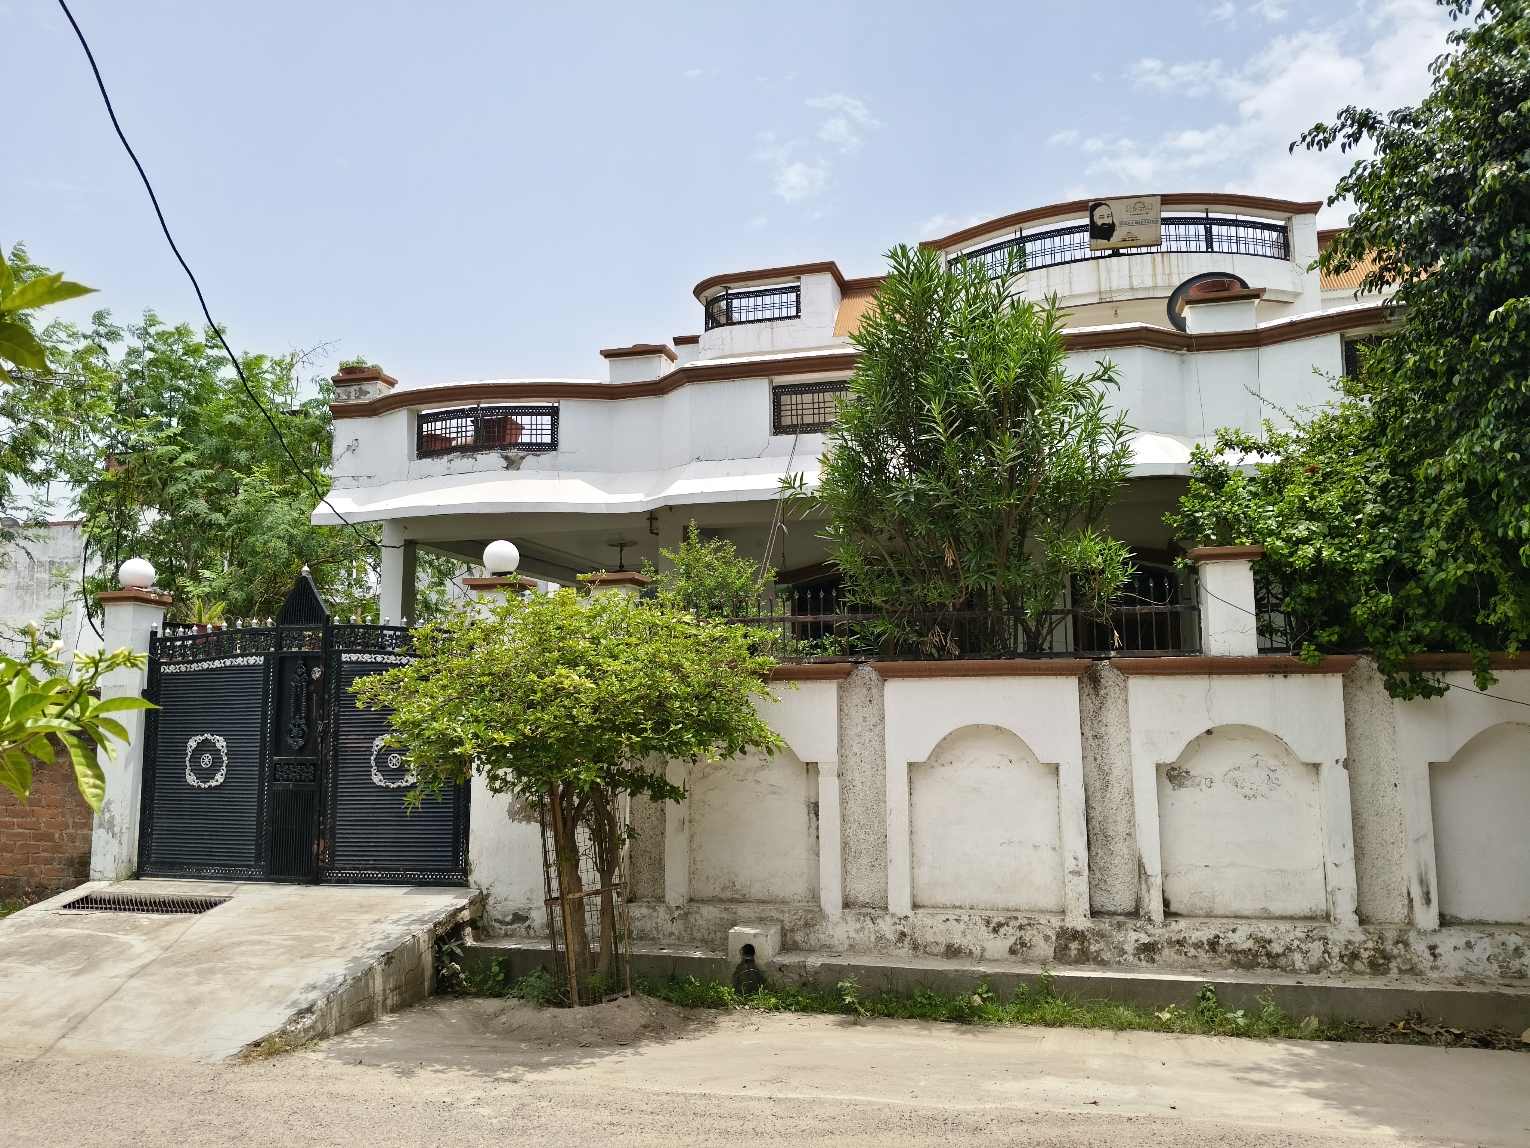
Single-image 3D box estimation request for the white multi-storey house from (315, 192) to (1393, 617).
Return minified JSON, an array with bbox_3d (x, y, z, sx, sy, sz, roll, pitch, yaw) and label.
[{"bbox_3d":[1.642,-0.862,17.074,12.748,7.547,9.100,-2,-6,12],"label":"white multi-storey house"}]

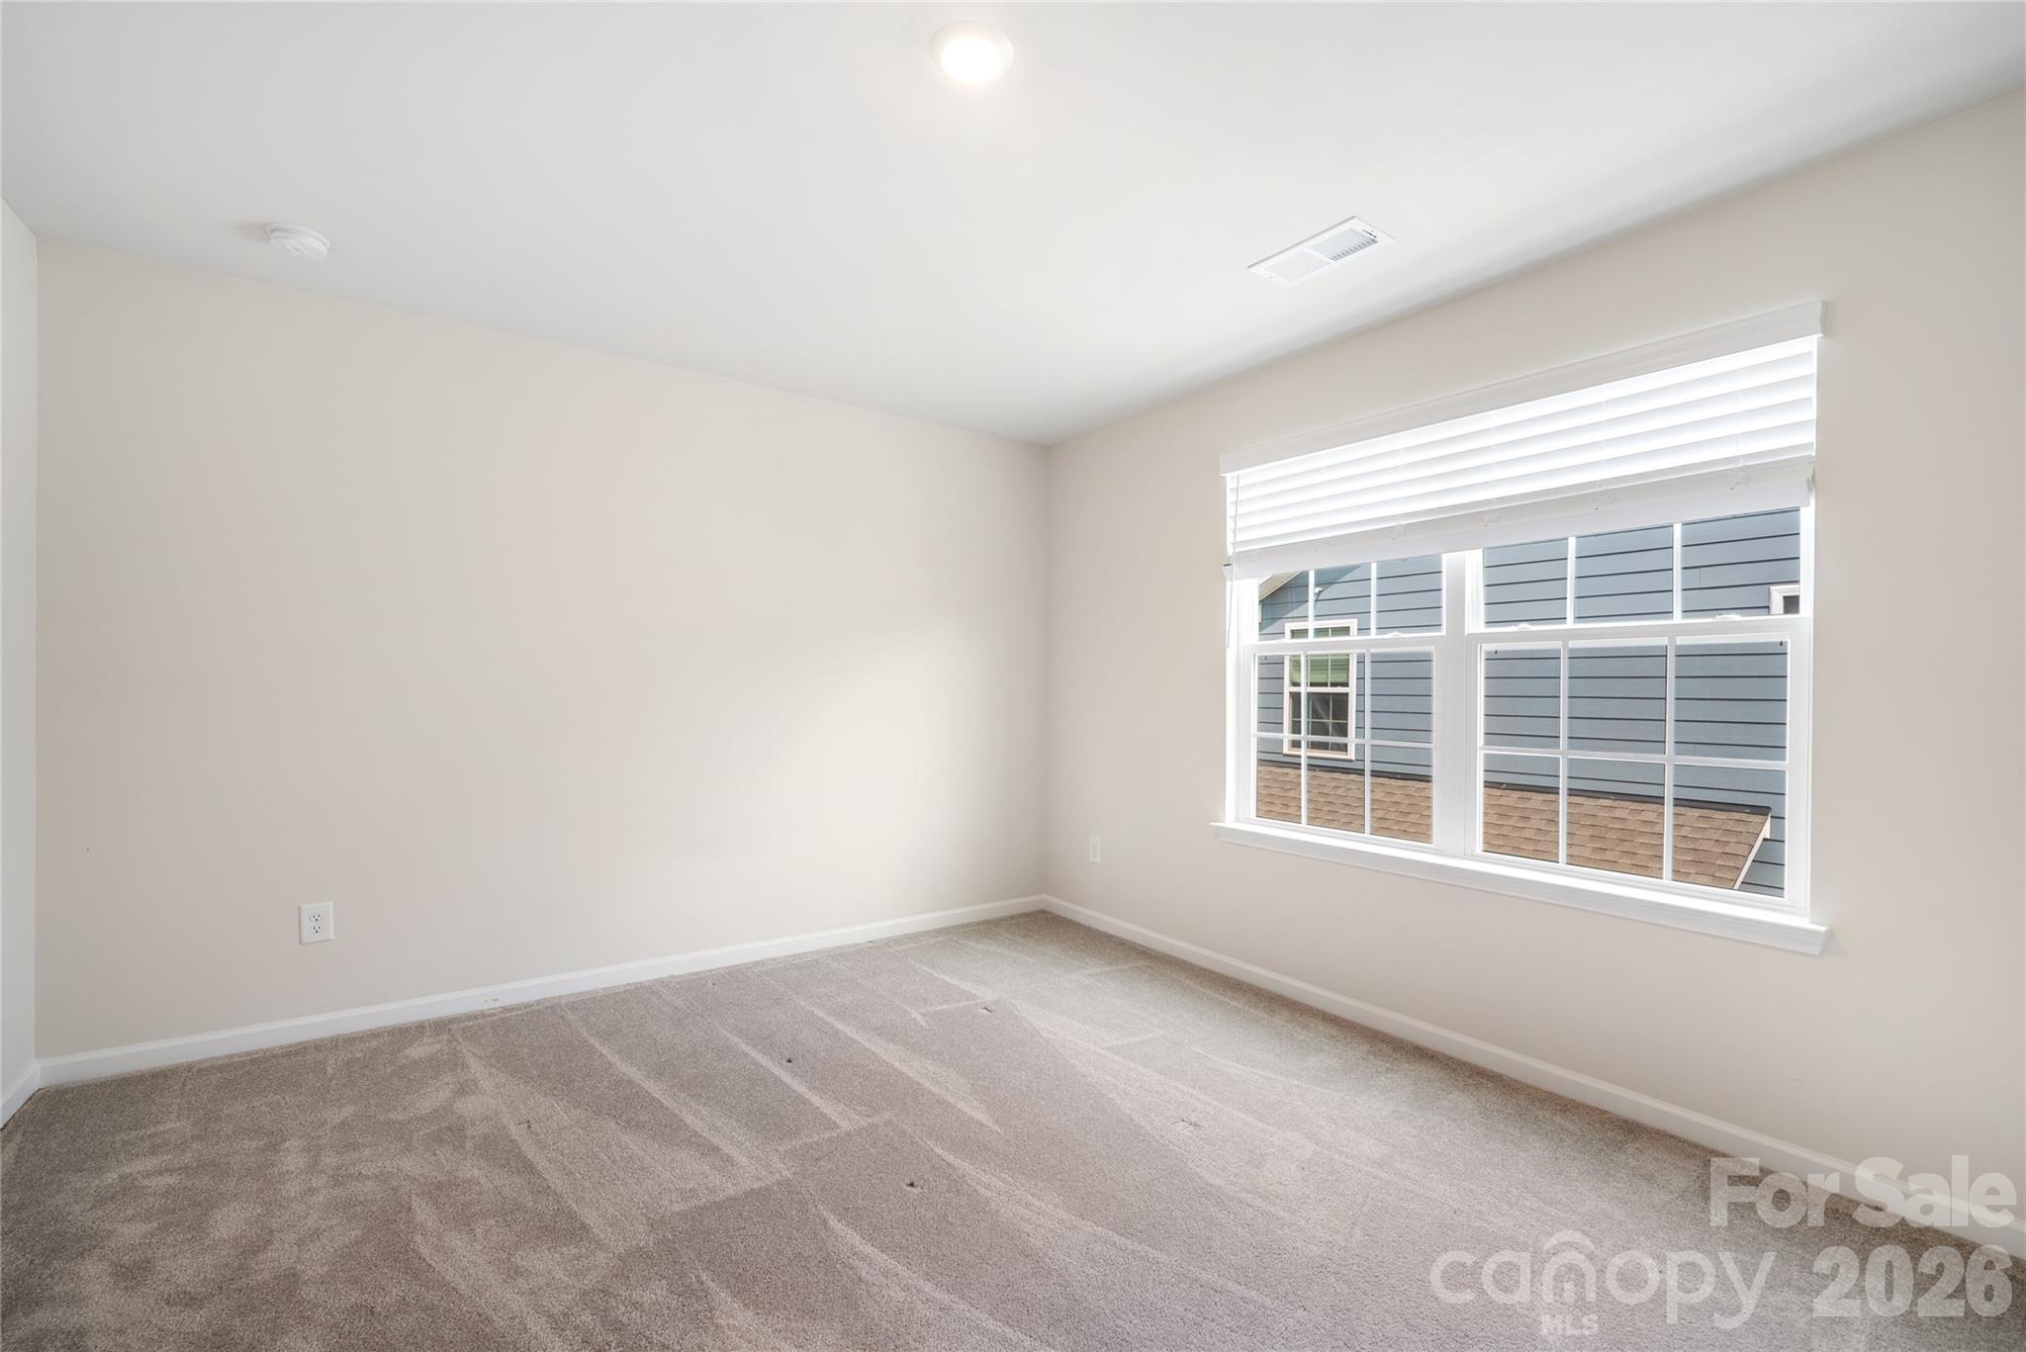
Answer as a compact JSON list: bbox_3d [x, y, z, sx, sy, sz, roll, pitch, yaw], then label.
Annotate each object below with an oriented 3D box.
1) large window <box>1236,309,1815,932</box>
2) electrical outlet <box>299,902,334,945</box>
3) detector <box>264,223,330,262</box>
[{"bbox_3d":[1.393,-0.126,2.746,0.130,1.510,1.810,1,0,-35],"label":"large window"},{"bbox_3d":[-2.263,0.805,2.748,0.079,0.124,0.012,1,0,-35],"label":"electrical outlet"},{"bbox_3d":[-2.009,-1.222,2.377,0.140,0.050,0.140,1,0,-35],"label":"detector"}]

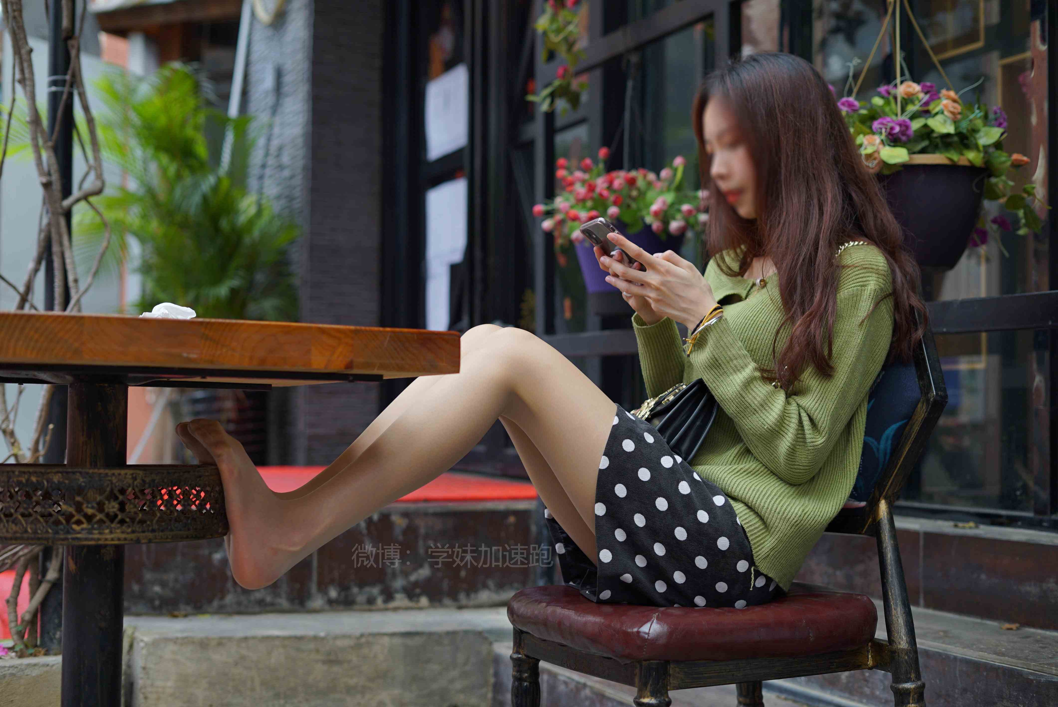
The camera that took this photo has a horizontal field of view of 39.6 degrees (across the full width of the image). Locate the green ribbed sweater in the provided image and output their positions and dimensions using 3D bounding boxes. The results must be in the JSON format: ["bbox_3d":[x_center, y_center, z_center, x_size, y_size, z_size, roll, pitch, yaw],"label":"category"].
[{"bbox_3d":[0.353,0.094,2.200,0.320,0.490,0.410,1,-2,-28],"label":"green ribbed sweater"}]

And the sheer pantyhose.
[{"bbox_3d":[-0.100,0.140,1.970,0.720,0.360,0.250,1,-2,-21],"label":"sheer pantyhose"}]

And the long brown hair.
[{"bbox_3d":[0.425,-0.201,2.220,0.290,0.490,0.260,1,-2,-28],"label":"long brown hair"}]

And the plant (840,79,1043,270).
[{"bbox_3d":[0.791,-0.346,2.850,0.410,0.360,0.390,-1,-2,16],"label":"plant"}]

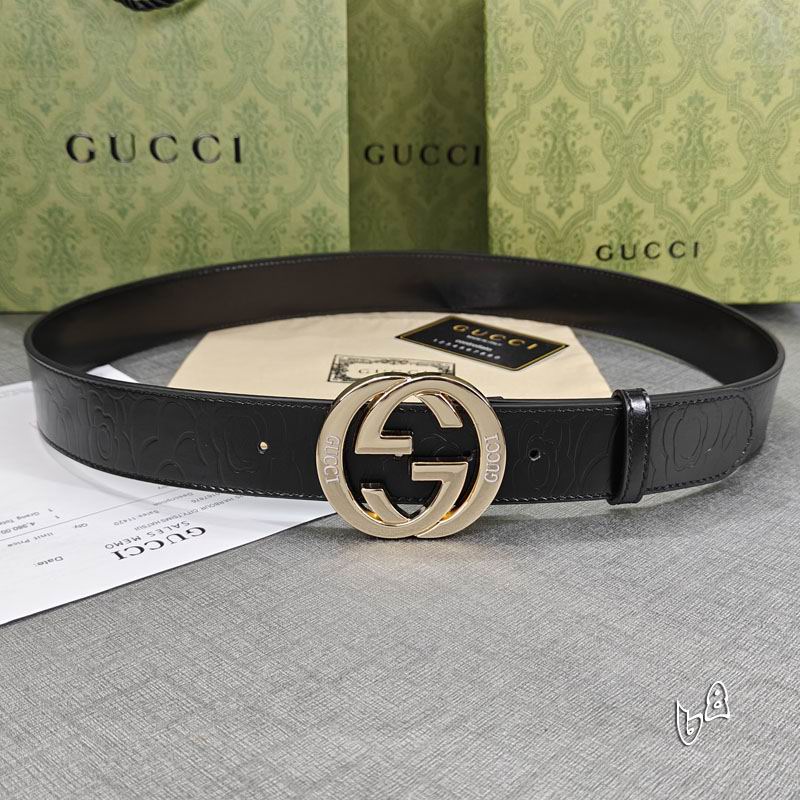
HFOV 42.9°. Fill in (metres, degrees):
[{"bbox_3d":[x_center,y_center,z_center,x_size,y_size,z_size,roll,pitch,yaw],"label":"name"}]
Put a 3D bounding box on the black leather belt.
[{"bbox_3d":[-0.004,-0.032,0.500,0.334,0.062,0.307,1,21,0],"label":"black leather belt"}]

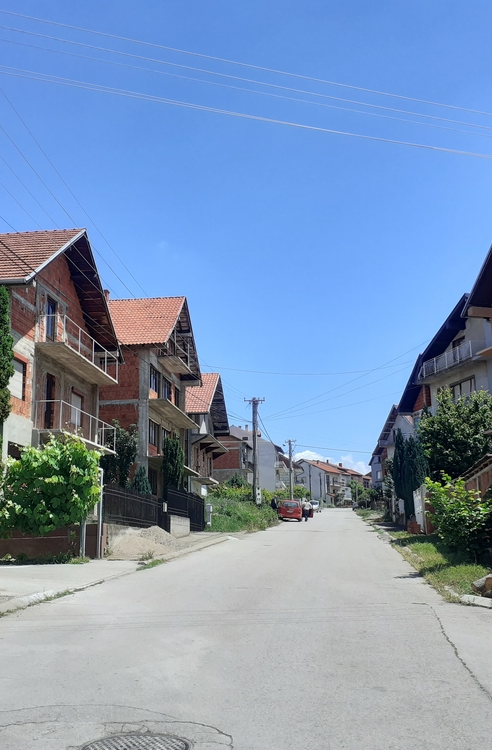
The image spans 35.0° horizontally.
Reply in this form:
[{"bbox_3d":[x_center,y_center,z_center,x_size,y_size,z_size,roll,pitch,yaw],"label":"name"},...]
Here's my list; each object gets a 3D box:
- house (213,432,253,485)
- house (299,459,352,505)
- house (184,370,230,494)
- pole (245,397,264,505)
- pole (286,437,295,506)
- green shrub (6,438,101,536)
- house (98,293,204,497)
[{"bbox_3d":[-3.696,13.277,104.146,10.200,10.800,10.200,-2,-12,5],"label":"house"},{"bbox_3d":[15.314,24.117,171.837,11.000,9.892,12.600,-8,-14,29],"label":"house"},{"bbox_3d":[-7.552,5.548,56.619,11.500,11.150,11.600,-2,-12,5],"label":"house"},{"bbox_3d":[0.681,5.691,52.576,1.400,8.500,0.400,-2,-13,6],"label":"pole"},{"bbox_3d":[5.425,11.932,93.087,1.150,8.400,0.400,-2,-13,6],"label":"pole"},{"bbox_3d":[-5.133,3.000,20.800,2.400,2.550,1.800,-2,-13,6],"label":"green shrub"},{"bbox_3d":[-8.650,1.937,45.460,10.500,12.850,11.000,-2,-13,6],"label":"house"}]

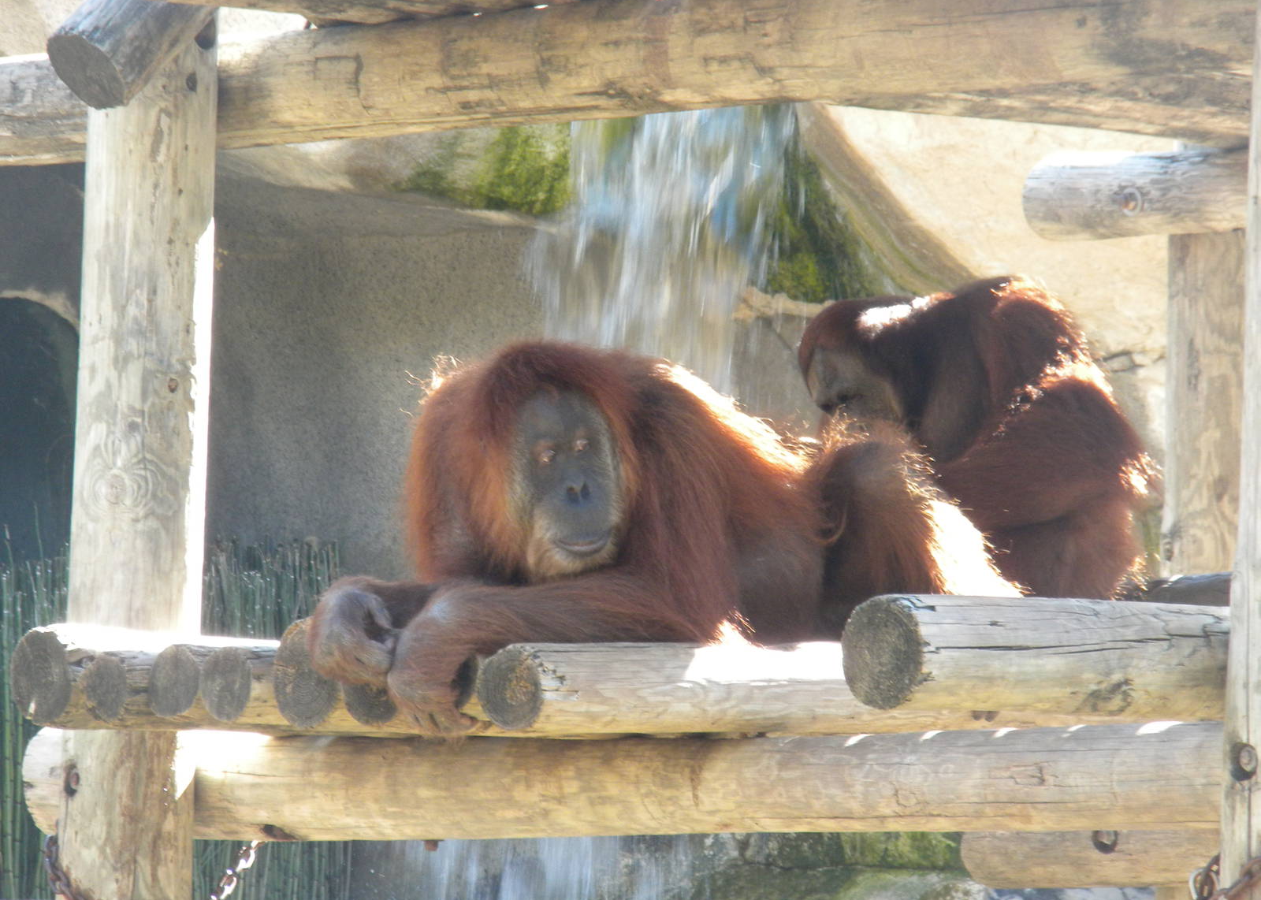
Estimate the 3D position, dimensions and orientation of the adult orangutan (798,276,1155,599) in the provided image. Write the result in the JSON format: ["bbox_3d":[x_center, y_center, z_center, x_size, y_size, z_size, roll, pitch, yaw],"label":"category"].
[{"bbox_3d":[0.451,0.007,12.550,0.480,0.470,0.420,3,-3,-24],"label":"adult orangutan"}]

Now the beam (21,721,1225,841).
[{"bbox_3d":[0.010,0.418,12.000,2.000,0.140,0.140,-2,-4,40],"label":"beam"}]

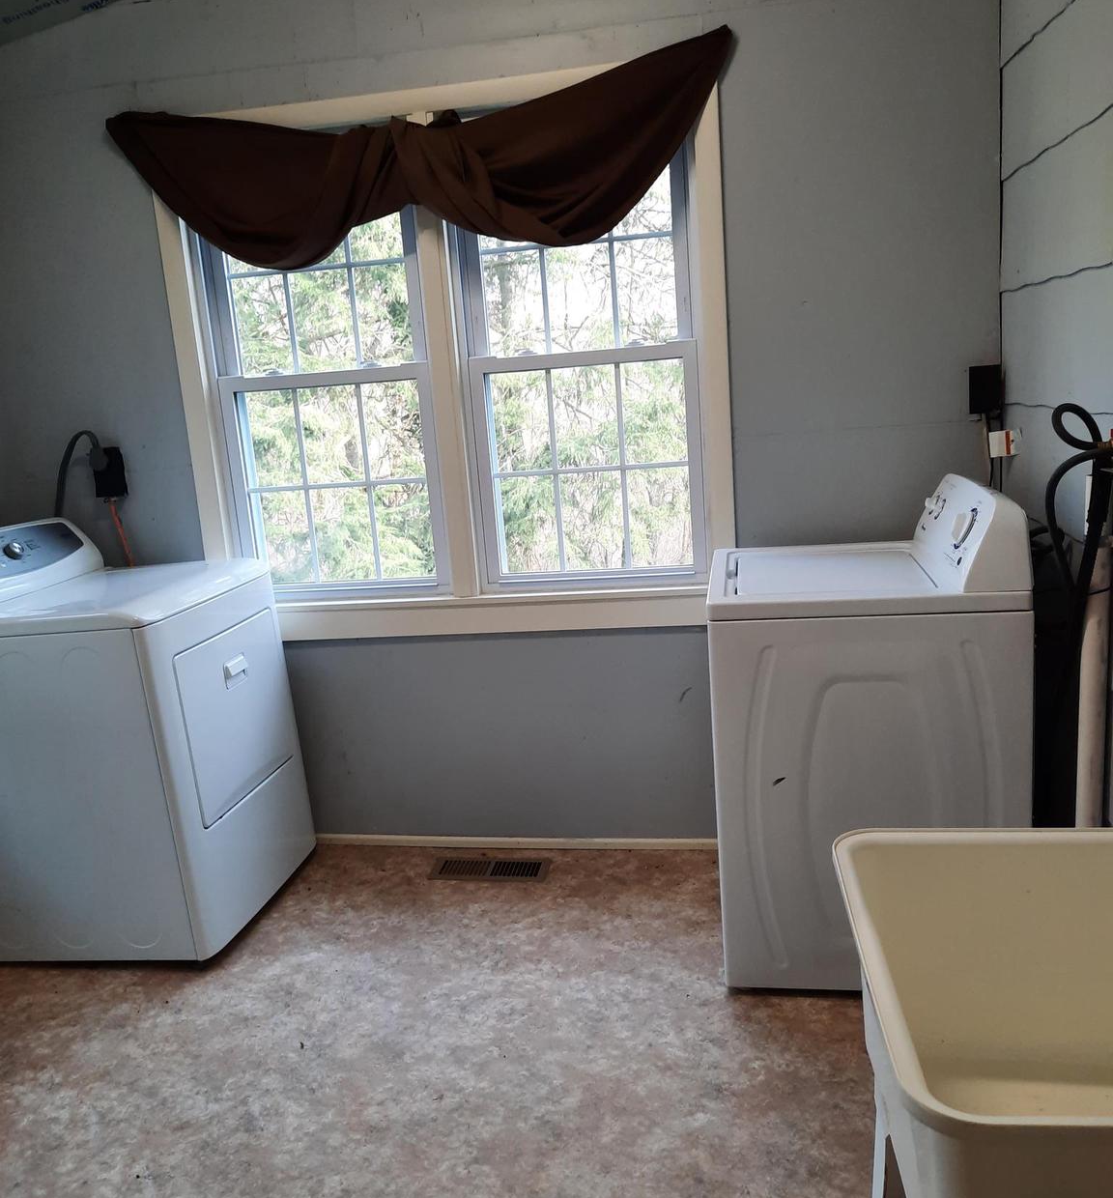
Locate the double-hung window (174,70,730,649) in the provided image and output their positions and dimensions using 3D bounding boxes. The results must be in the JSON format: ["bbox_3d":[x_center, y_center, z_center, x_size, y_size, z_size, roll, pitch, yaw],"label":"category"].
[{"bbox_3d":[-0.324,-0.635,3.039,1.600,1.510,0.065,-2,12,11],"label":"double-hung window"}]

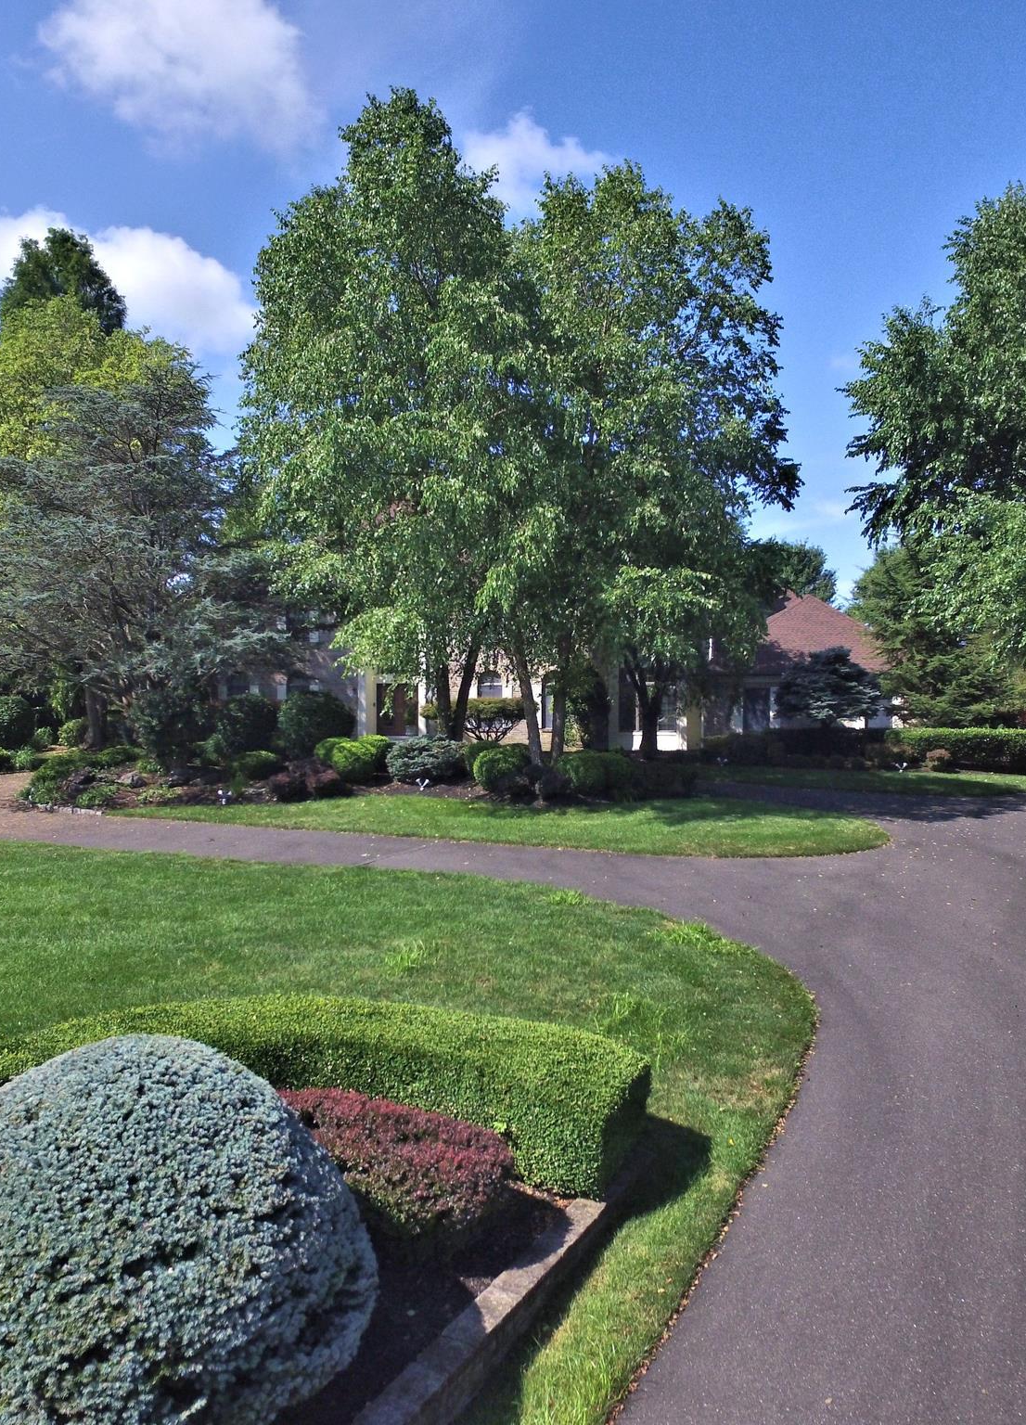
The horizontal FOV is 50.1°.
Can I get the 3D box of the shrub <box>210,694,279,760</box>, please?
[{"bbox_3d":[-9.224,0.488,38.000,2.364,2.261,2.300,0,2,0],"label":"shrub"}]

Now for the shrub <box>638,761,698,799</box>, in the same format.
[{"bbox_3d":[4.058,1.632,28.852,1.500,0.920,1.400,0,5,0],"label":"shrub"}]

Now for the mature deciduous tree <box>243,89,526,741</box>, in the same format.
[{"bbox_3d":[-3.765,-8.265,32.000,8.438,19.776,8.000,0,2,0],"label":"mature deciduous tree"}]

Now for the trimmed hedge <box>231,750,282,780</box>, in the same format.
[{"bbox_3d":[-7.053,1.485,30.500,1.444,0.949,1.400,0,2,0],"label":"trimmed hedge"}]

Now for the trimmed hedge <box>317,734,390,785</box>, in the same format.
[{"bbox_3d":[-4.673,1.363,32.000,2.050,1.430,1.800,0,2,-8],"label":"trimmed hedge"}]

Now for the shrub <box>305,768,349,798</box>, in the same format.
[{"bbox_3d":[-4.839,1.824,28.400,1.070,0.820,1.000,0,2,-10],"label":"shrub"}]

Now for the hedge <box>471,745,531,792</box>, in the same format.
[{"bbox_3d":[-0.301,1.526,29.700,1.650,1.290,1.500,0,2,-1],"label":"hedge"}]

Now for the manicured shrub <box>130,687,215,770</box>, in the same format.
[{"bbox_3d":[-10.707,0.513,34.500,2.530,2.490,2.300,-1,3,-17],"label":"manicured shrub"}]

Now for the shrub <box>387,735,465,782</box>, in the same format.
[{"bbox_3d":[-2.569,1.328,32.200,2.250,1.350,1.900,0,2,-5],"label":"shrub"}]

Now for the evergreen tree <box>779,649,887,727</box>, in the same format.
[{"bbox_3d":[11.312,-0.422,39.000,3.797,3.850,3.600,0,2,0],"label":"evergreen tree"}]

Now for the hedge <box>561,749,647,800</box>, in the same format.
[{"bbox_3d":[2.349,1.639,29.200,2.240,1.300,1.900,0,2,5],"label":"hedge"}]

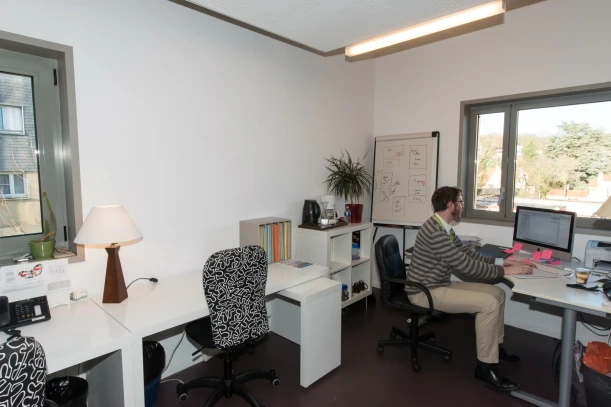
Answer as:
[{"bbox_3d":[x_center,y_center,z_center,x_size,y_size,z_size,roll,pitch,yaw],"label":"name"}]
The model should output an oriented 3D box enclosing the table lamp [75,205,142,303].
[{"bbox_3d":[-1.129,0.301,2.080,0.350,0.560,0.350,6,8,43],"label":"table lamp"}]

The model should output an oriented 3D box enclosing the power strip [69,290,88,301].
[{"bbox_3d":[-1.347,0.552,2.122,0.050,0.050,0.115,6,8,43],"label":"power strip"}]

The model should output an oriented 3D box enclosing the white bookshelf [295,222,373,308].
[{"bbox_3d":[0.318,0.651,3.684,0.390,0.857,0.775,6,8,43],"label":"white bookshelf"}]

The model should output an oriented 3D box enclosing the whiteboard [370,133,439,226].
[{"bbox_3d":[1.041,-0.235,3.787,0.720,0.980,0.060,6,5,43],"label":"whiteboard"}]

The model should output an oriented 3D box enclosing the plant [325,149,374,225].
[{"bbox_3d":[0.481,-0.167,3.714,0.480,0.760,0.490,6,8,43],"label":"plant"}]

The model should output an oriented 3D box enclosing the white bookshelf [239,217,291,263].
[{"bbox_3d":[-0.336,0.321,3.049,0.240,0.340,0.370,6,8,43],"label":"white bookshelf"}]

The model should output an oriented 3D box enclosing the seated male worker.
[{"bbox_3d":[1.230,0.569,2.791,0.930,1.380,0.540,2,6,18],"label":"seated male worker"}]

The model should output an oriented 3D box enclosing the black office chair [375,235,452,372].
[{"bbox_3d":[0.882,0.761,2.956,0.620,0.970,0.610,3,6,25],"label":"black office chair"}]

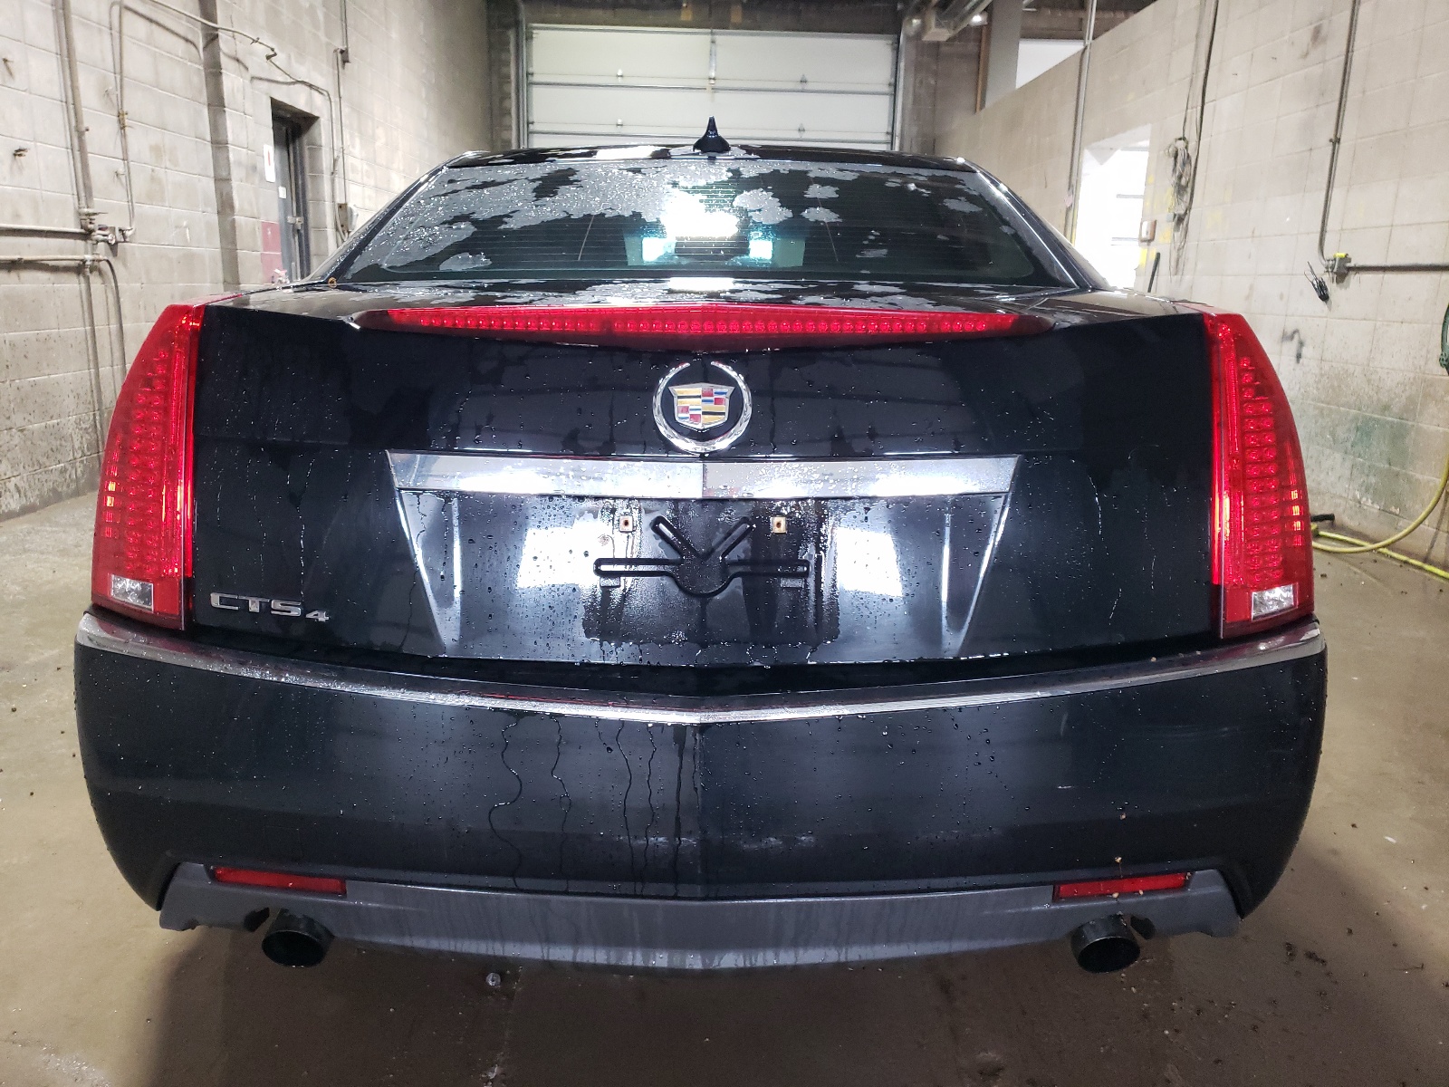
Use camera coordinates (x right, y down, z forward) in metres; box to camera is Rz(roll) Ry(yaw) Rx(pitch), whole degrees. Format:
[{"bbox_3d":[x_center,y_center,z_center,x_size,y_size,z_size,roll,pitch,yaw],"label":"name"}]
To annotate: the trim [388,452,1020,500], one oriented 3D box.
[{"bbox_3d":[-0.027,-0.079,1.245,0.725,0.048,0.055,0,14,-1],"label":"trim"}]

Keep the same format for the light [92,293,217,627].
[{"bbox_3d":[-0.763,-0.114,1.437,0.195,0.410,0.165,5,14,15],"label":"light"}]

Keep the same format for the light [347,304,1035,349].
[{"bbox_3d":[-0.023,-0.252,1.244,0.790,0.052,0.090,0,14,-1],"label":"light"}]

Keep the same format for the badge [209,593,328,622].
[{"bbox_3d":[-0.566,0.080,1.365,0.165,0.025,0.010,4,14,13],"label":"badge"}]

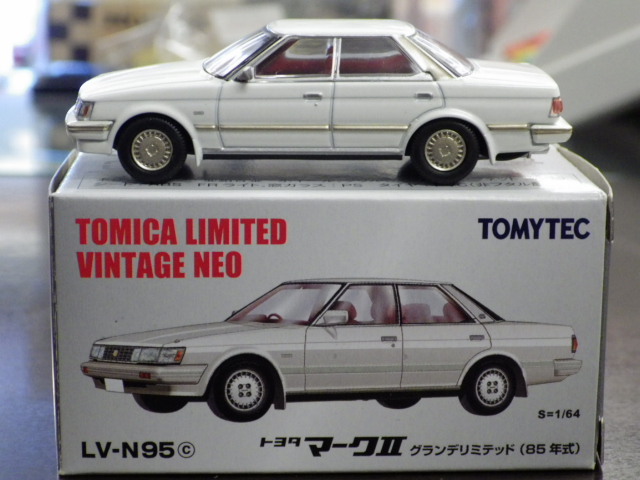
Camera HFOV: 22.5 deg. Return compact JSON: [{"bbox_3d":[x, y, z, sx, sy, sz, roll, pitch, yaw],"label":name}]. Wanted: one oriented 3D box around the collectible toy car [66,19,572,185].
[{"bbox_3d":[0.000,-0.021,0.238,0.073,0.022,0.027,0,12,-2],"label":"collectible toy car"}]

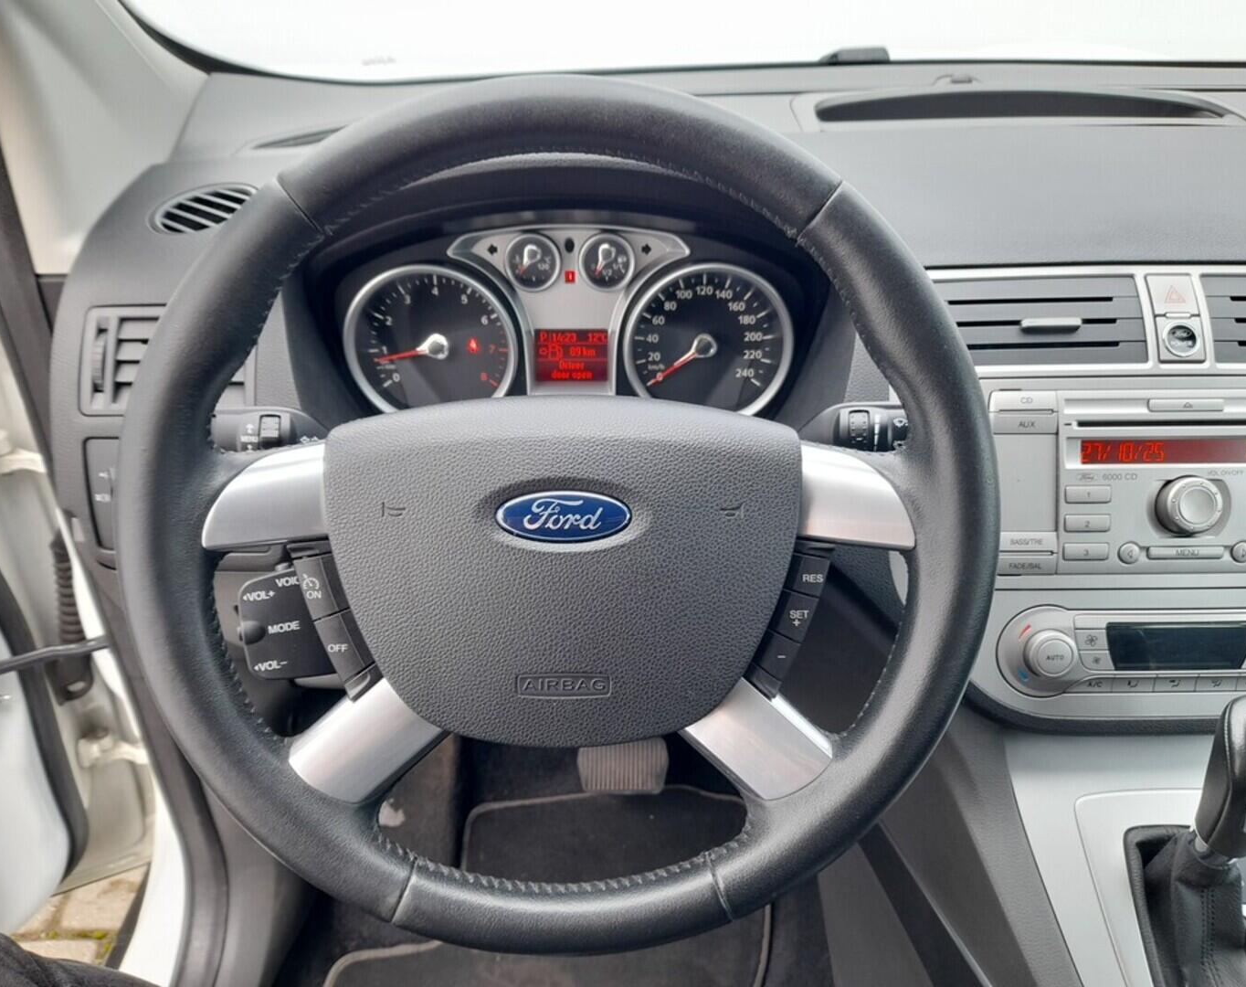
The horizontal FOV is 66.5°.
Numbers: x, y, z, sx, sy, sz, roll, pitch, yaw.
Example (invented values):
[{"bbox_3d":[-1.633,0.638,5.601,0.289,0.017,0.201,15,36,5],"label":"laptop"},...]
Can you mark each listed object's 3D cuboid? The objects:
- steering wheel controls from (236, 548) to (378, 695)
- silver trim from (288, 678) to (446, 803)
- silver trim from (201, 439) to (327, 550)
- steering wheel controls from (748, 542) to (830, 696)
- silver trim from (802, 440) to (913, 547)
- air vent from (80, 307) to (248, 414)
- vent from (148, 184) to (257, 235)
[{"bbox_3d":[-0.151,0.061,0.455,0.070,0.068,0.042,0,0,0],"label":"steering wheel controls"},{"bbox_3d":[-0.114,0.110,0.420,0.066,0.041,0.023,-39,0,0],"label":"silver trim"},{"bbox_3d":[-0.158,0.001,0.420,0.051,0.047,0.023,0,0,0],"label":"silver trim"},{"bbox_3d":[0.076,0.058,0.433,0.026,0.072,0.020,22,0,0],"label":"steering wheel controls"},{"bbox_3d":[0.103,0.001,0.420,0.049,0.047,0.023,0,0,0],"label":"silver trim"},{"bbox_3d":[-0.297,-0.086,0.622,0.114,0.072,0.030,0,-7,-2],"label":"air vent"},{"bbox_3d":[-0.311,-0.212,0.705,0.084,0.020,0.056,-11,46,11],"label":"vent"}]

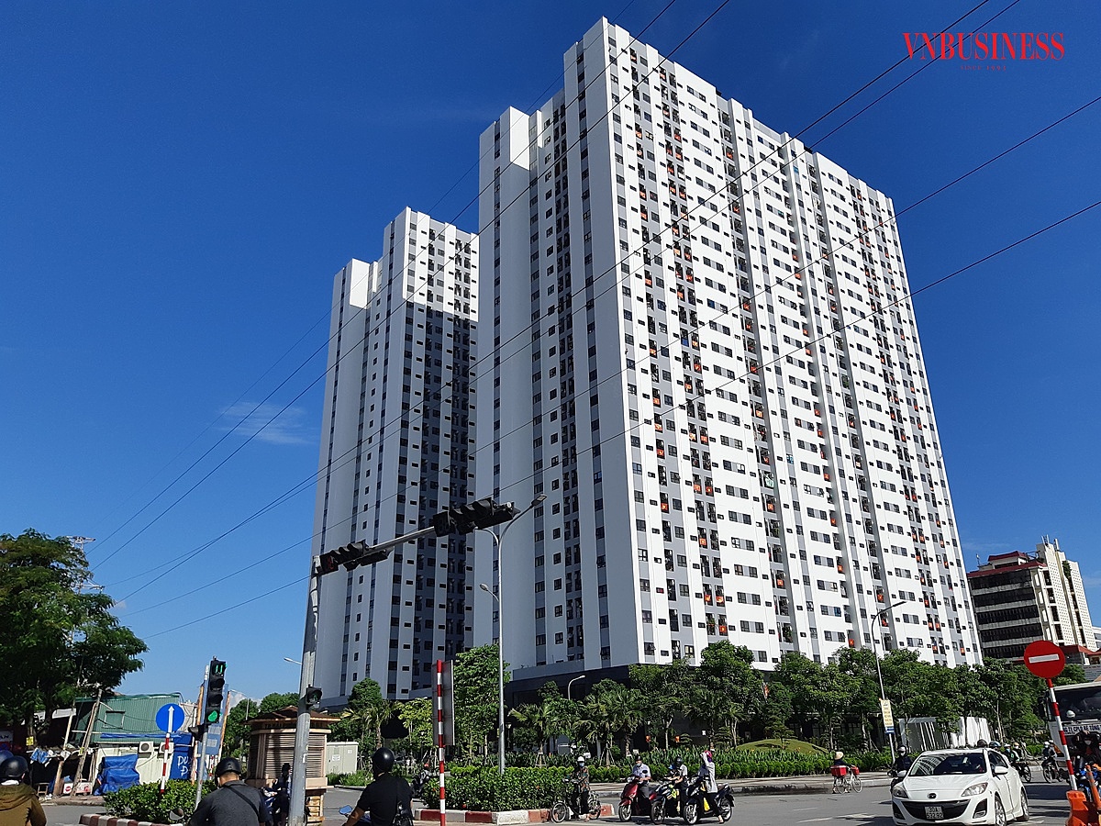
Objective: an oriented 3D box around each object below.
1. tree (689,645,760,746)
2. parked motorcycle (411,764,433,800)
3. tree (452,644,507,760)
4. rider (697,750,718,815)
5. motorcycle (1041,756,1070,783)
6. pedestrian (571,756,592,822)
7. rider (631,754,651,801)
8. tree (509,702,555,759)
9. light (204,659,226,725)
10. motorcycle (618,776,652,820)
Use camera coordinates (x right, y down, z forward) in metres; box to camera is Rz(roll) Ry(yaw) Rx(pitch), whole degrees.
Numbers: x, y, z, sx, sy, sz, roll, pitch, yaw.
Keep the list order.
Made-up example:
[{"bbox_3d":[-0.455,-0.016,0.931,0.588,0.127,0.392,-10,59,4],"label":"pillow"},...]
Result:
[{"bbox_3d":[10.570,17.654,49.962,4.100,7.080,4.100,-5,-22,10],"label":"tree"},{"bbox_3d":[-4.806,14.102,31.500,0.700,1.200,1.800,-9,-24,18],"label":"parked motorcycle"},{"bbox_3d":[-4.442,18.249,51.000,3.900,7.800,3.900,-1,-22,0],"label":"tree"},{"bbox_3d":[4.191,9.853,21.900,0.650,1.600,0.600,17,-28,-37],"label":"rider"},{"bbox_3d":[19.222,13.595,31.500,1.850,1.050,0.700,17,-28,-38],"label":"motorcycle"},{"bbox_3d":[0.829,10.132,22.300,0.500,1.580,0.450,-15,-26,31],"label":"pedestrian"},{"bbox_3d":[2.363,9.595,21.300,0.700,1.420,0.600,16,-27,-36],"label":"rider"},{"bbox_3d":[-1.055,19.204,48.898,2.900,3.840,2.900,-1,-22,-1],"label":"tree"},{"bbox_3d":[-7.502,6.240,18.500,0.380,1.370,0.380,-21,-29,39],"label":"light"},{"bbox_3d":[2.528,10.684,22.900,0.680,1.120,1.850,-21,-29,39],"label":"motorcycle"}]

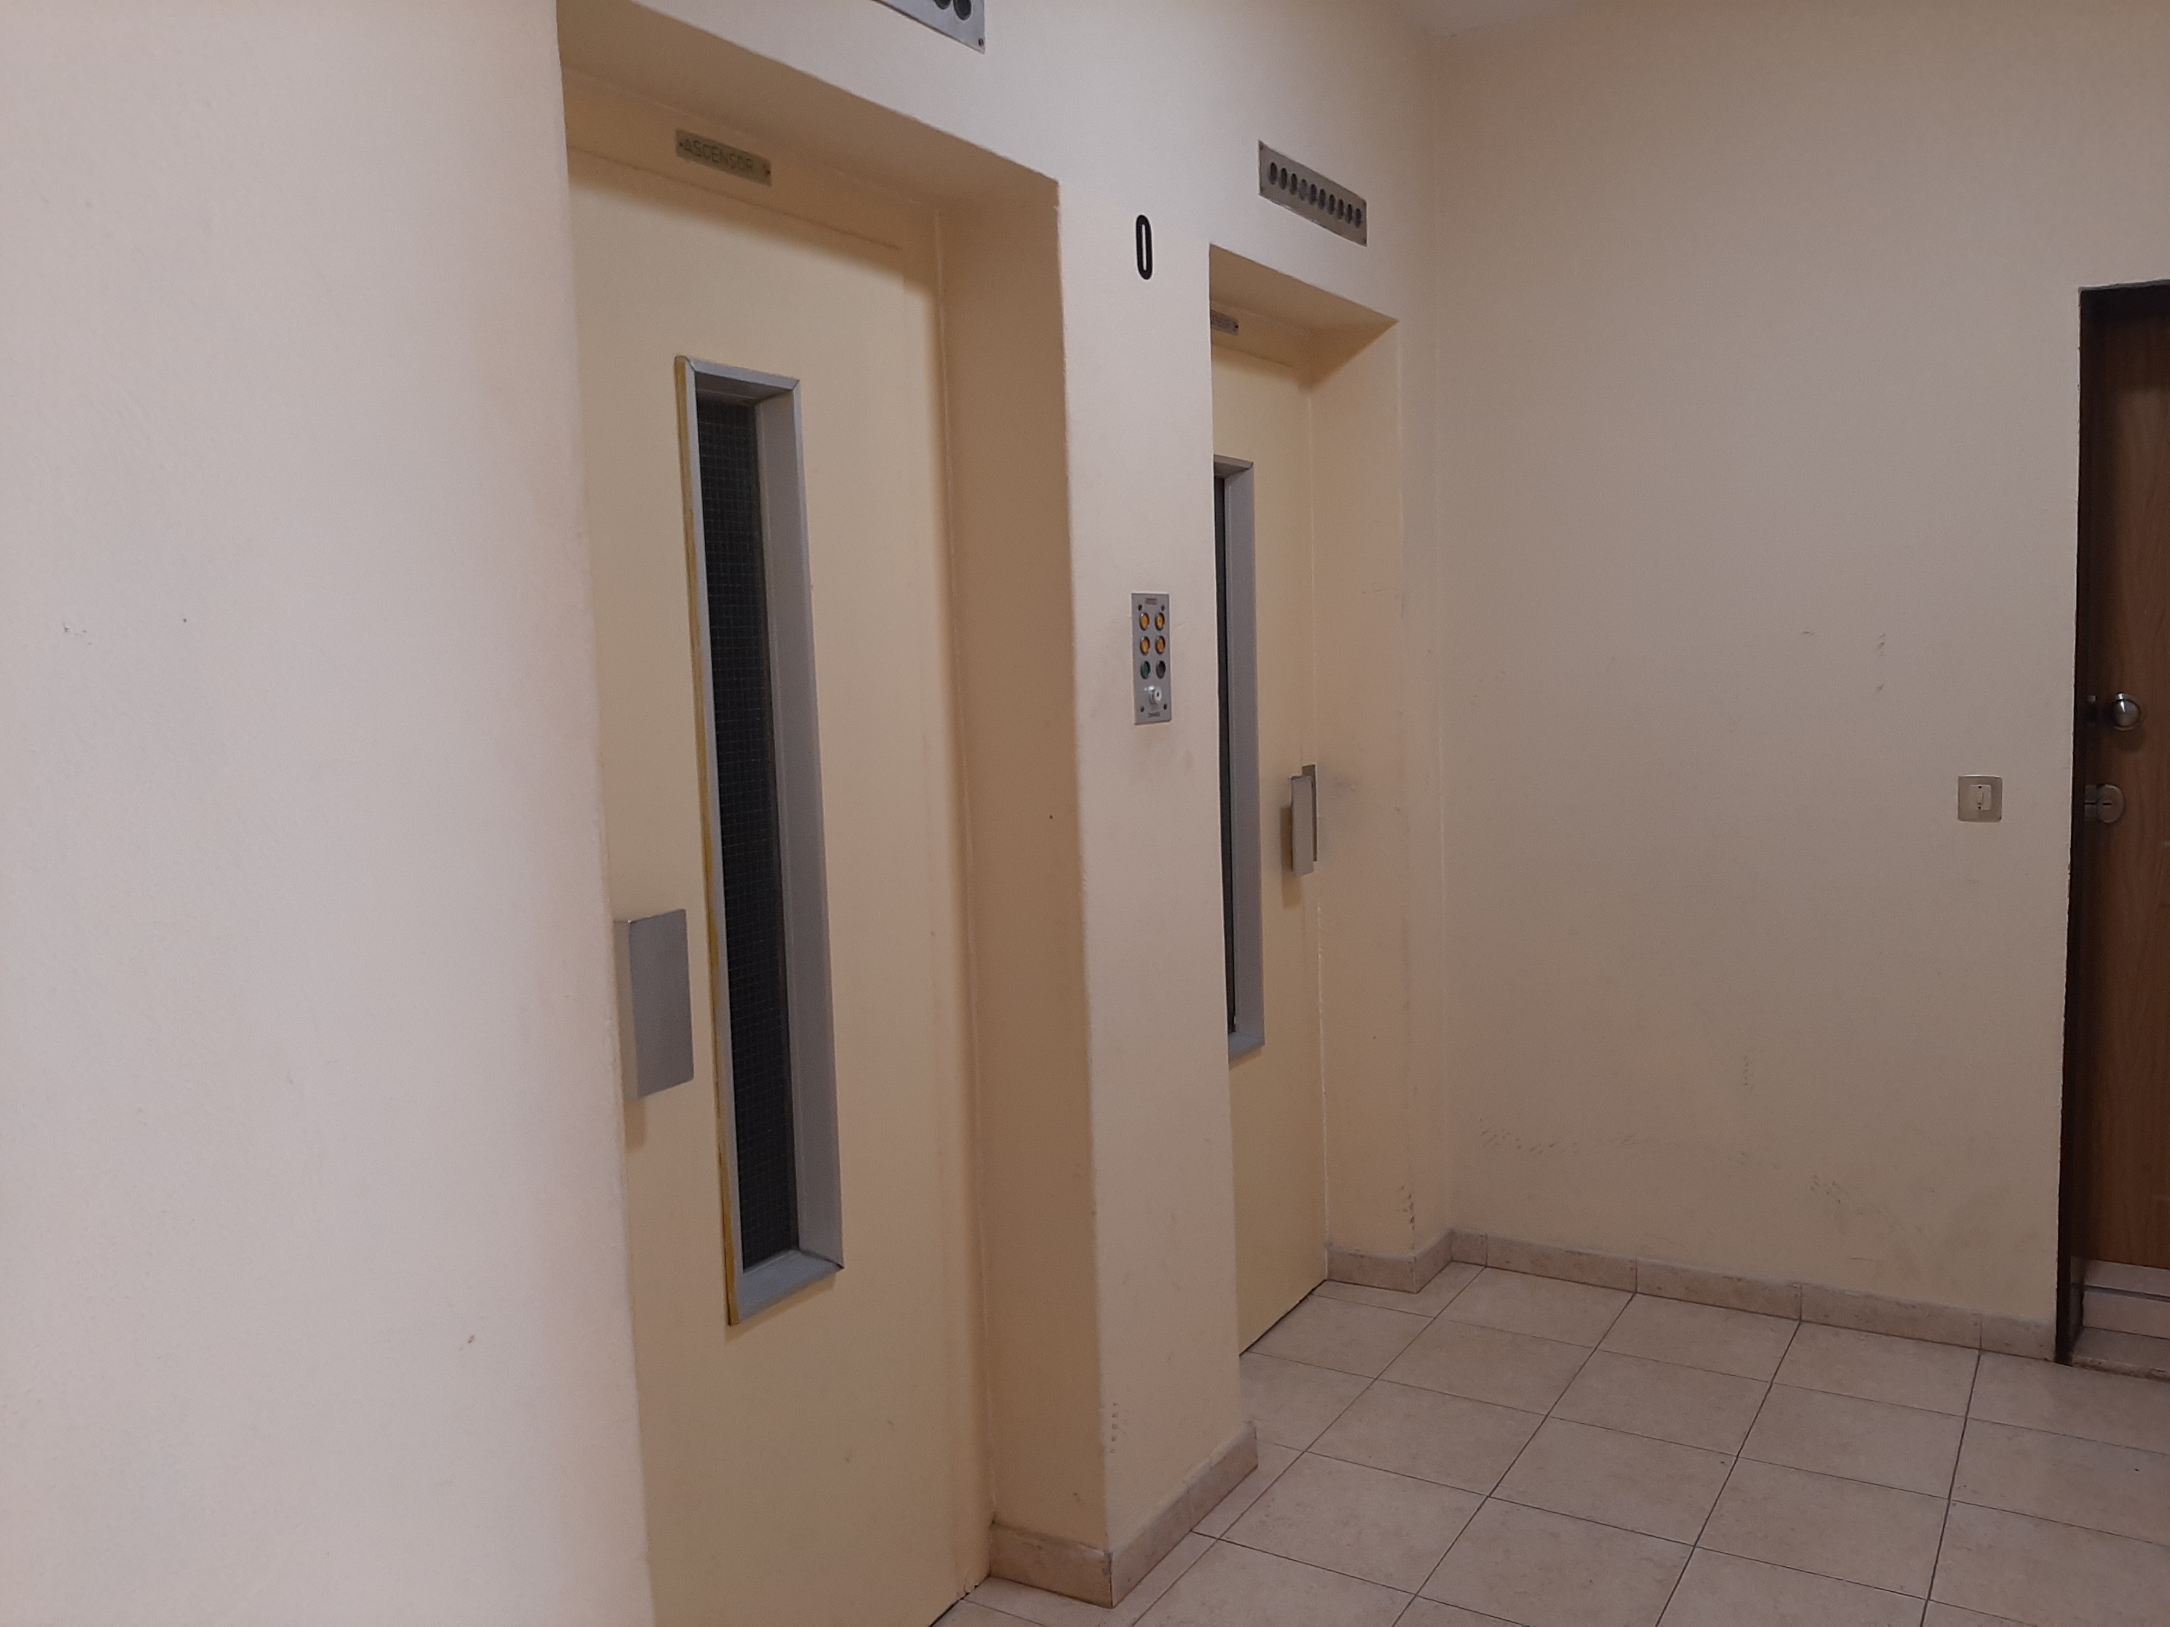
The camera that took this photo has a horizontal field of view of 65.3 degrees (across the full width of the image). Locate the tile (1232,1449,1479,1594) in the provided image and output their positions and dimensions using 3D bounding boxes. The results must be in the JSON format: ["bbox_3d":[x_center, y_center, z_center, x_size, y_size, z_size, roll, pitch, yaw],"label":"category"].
[{"bbox_3d":[0.448,1.166,2.788,0.330,0.010,0.330,1,7,32],"label":"tile"}]

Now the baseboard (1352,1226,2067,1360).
[{"bbox_3d":[1.215,1.018,3.550,1.425,0.081,0.240,2,7,32],"label":"baseboard"}]

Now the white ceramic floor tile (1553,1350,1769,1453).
[{"bbox_3d":[1.083,1.105,3.179,0.333,0.010,0.336,2,7,32],"label":"white ceramic floor tile"}]

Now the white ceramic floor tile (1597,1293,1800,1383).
[{"bbox_3d":[1.256,1.069,3.457,0.330,0.010,0.330,1,7,32],"label":"white ceramic floor tile"}]

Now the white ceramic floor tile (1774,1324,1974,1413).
[{"bbox_3d":[1.540,1.079,3.286,0.333,0.010,0.328,2,7,32],"label":"white ceramic floor tile"}]

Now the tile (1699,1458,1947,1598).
[{"bbox_3d":[1.190,1.145,2.719,0.330,0.010,0.330,1,7,32],"label":"tile"}]

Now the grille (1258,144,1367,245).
[{"bbox_3d":[0.436,-1.146,3.150,0.010,0.087,0.497,1,7,30],"label":"grille"}]

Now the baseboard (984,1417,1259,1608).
[{"bbox_3d":[0.076,1.132,2.816,0.223,0.078,0.495,1,7,32],"label":"baseboard"}]

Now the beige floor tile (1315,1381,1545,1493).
[{"bbox_3d":[0.623,1.130,3.069,0.333,0.010,0.336,2,7,32],"label":"beige floor tile"}]

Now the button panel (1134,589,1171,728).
[{"bbox_3d":[0.106,-0.240,2.625,0.011,0.199,0.120,2,7,32],"label":"button panel"}]

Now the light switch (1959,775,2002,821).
[{"bbox_3d":[1.712,-0.026,3.237,0.076,0.083,0.012,1,7,32],"label":"light switch"}]

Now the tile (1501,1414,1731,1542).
[{"bbox_3d":[0.907,1.138,2.894,0.333,0.010,0.336,2,7,32],"label":"tile"}]

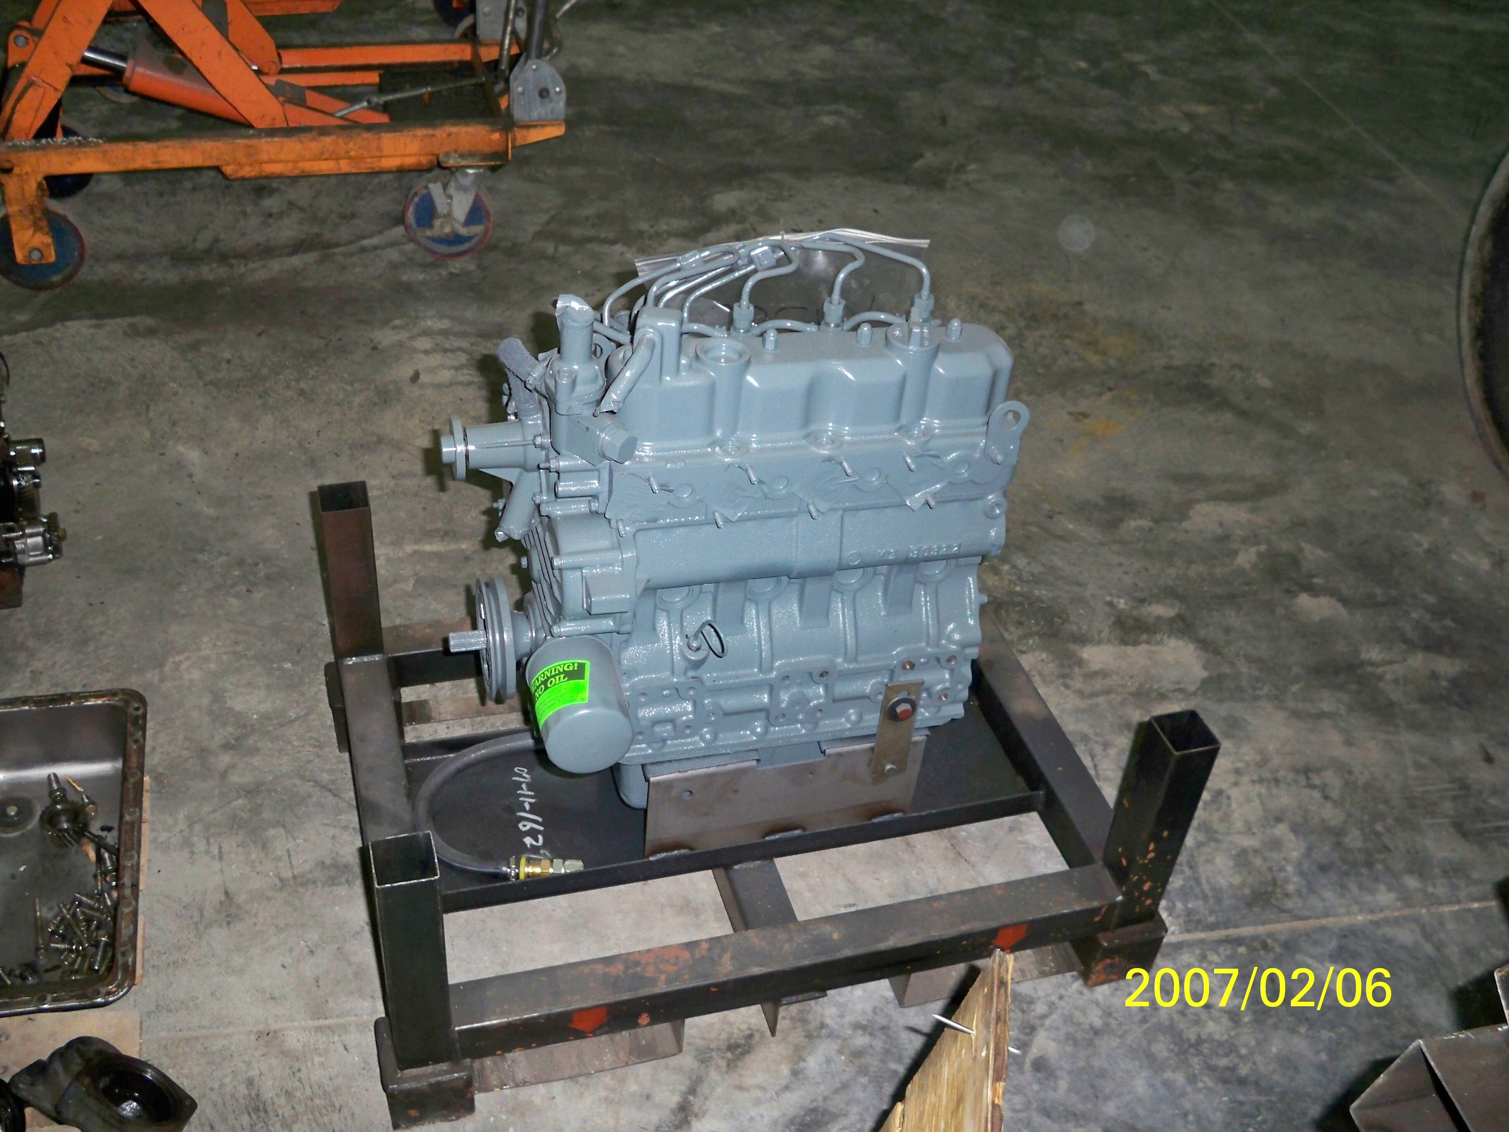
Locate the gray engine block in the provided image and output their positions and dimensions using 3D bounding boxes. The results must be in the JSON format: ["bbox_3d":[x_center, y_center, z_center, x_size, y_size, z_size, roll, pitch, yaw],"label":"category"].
[{"bbox_3d":[-0.023,-0.013,1.522,0.561,0.620,0.368,-7,39,-16],"label":"gray engine block"}]

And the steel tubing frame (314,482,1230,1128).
[{"bbox_3d":[-0.028,0.179,1.706,0.826,0.343,0.610,-7,39,-16],"label":"steel tubing frame"}]

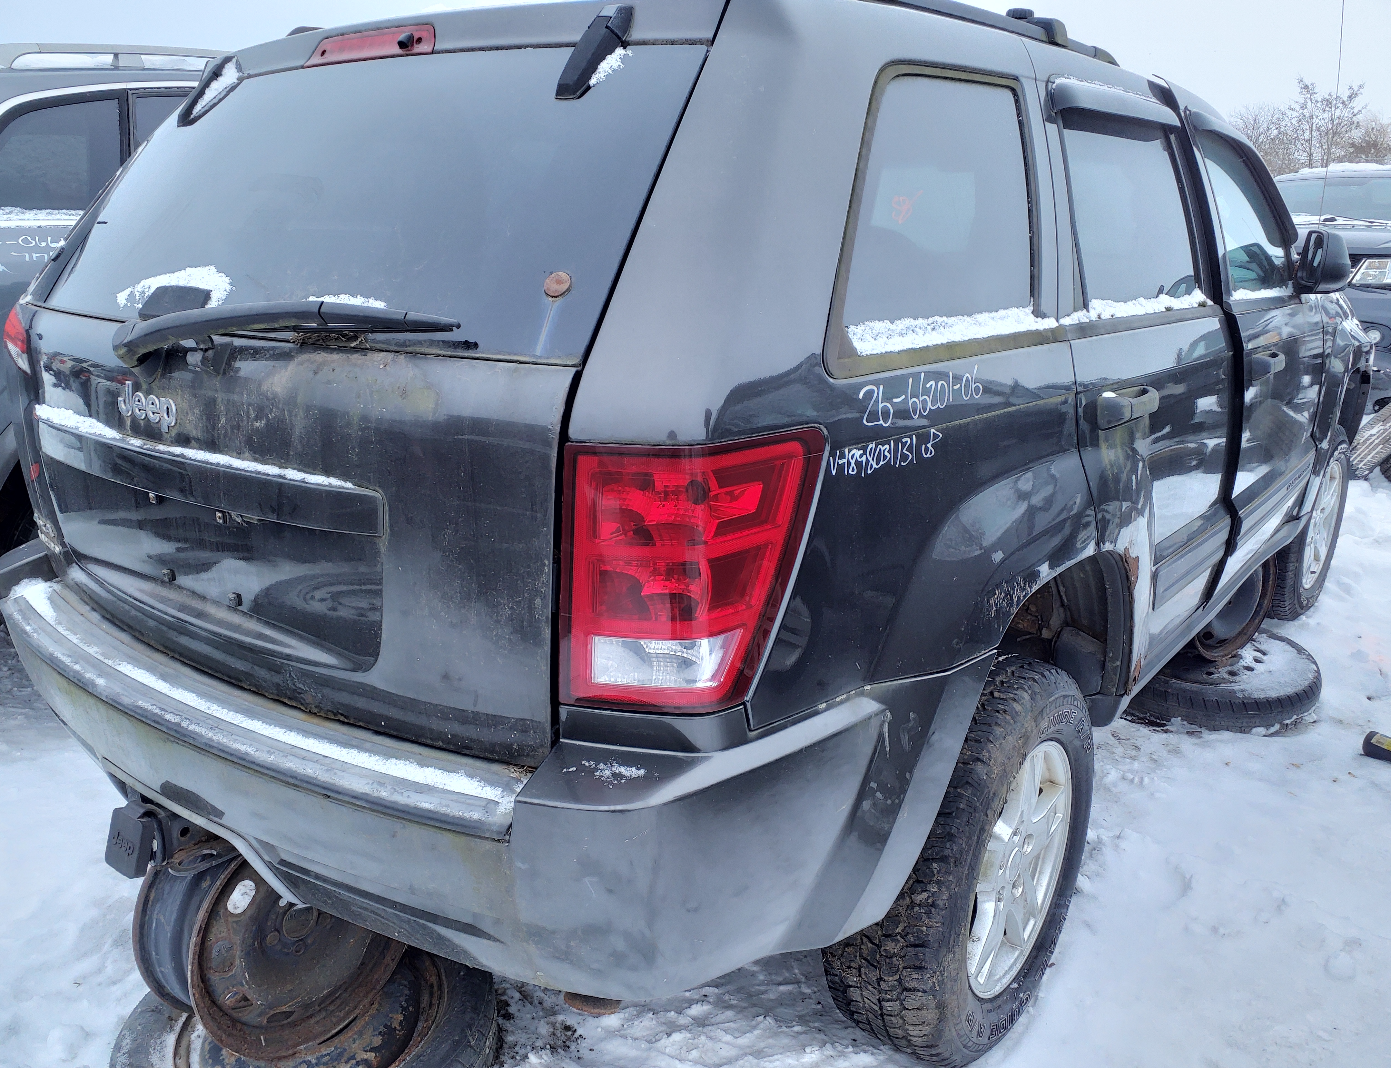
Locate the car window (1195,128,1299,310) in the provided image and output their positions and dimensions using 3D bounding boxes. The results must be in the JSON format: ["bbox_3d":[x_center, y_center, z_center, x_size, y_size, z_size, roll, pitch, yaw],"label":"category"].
[{"bbox_3d":[1.458,-0.829,2.802,0.065,0.420,0.780,-9,8,42],"label":"car window"}]

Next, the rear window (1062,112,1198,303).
[{"bbox_3d":[0.826,-0.605,2.001,0.030,0.360,0.650,-8,8,41],"label":"rear window"}]

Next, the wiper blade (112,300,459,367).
[{"bbox_3d":[-0.519,-0.230,1.289,0.620,0.100,0.080,5,17,31],"label":"wiper blade"}]

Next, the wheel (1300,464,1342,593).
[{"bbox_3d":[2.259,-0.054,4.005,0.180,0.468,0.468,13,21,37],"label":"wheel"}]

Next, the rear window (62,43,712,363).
[{"bbox_3d":[-0.581,-0.481,1.540,1.320,0.490,0.090,13,-19,37],"label":"rear window"}]

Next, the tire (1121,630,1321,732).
[{"bbox_3d":[1.604,0.425,3.386,0.650,0.180,0.650,13,21,37],"label":"tire"}]

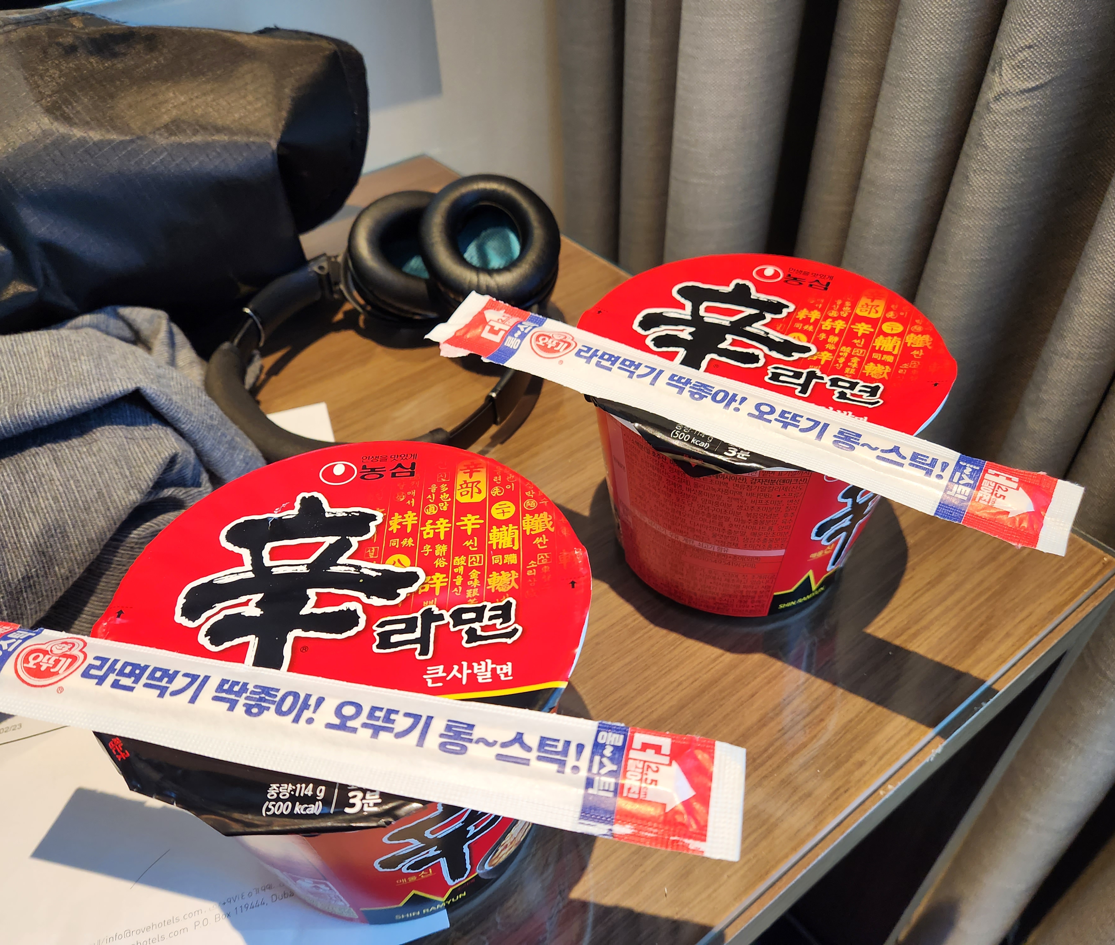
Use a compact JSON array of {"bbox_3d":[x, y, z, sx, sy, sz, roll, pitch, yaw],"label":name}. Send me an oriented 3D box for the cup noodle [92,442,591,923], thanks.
[{"bbox_3d":[-0.059,0.076,0.279,0.146,0.105,0.146,-4,43,0],"label":"cup noodle"}]

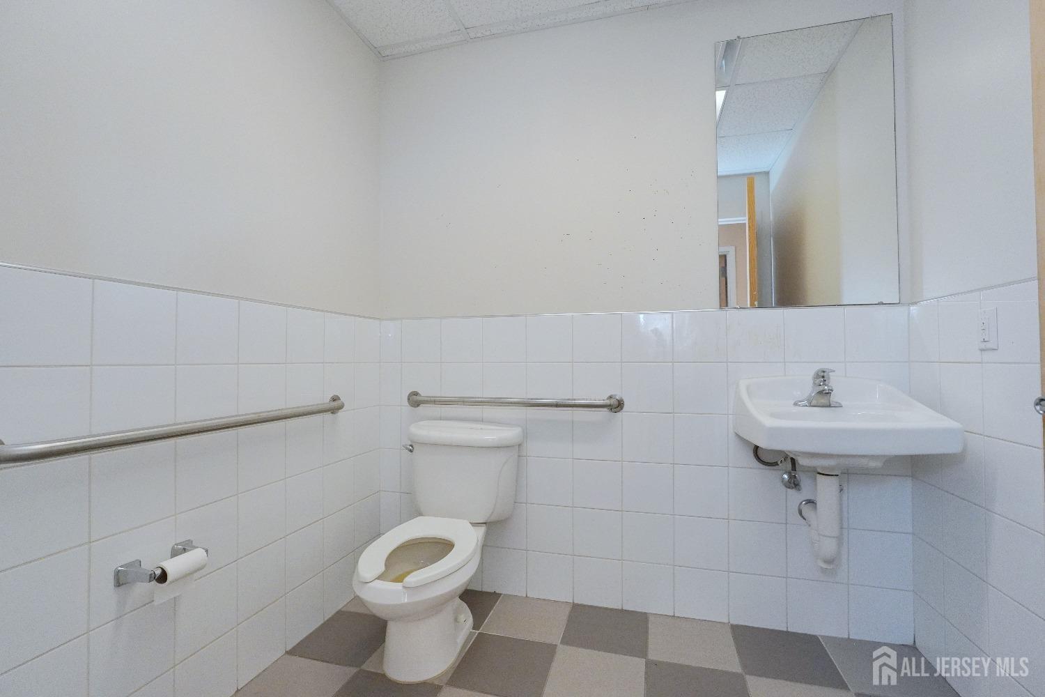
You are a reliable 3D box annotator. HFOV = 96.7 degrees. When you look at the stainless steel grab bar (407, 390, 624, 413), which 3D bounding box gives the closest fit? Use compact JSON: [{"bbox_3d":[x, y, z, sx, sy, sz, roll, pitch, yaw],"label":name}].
[{"bbox_3d":[-0.068,0.231,1.993,0.985,0.077,0.085,0,-1,15],"label":"stainless steel grab bar"}]

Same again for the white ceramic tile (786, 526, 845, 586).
[{"bbox_3d":[1.103,0.767,1.741,0.200,0.201,0.010,0,-1,15],"label":"white ceramic tile"}]

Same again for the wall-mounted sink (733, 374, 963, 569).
[{"bbox_3d":[1.004,0.400,1.528,0.510,0.605,0.450,0,-1,15],"label":"wall-mounted sink"}]

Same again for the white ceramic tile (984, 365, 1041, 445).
[{"bbox_3d":[1.277,0.143,1.210,0.010,0.201,0.200,0,-1,15],"label":"white ceramic tile"}]

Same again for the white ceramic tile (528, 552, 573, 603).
[{"bbox_3d":[0.120,0.972,1.984,0.199,0.193,0.010,-1,-1,15],"label":"white ceramic tile"}]

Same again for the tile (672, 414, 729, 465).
[{"bbox_3d":[0.709,0.362,1.854,0.200,0.201,0.010,0,-1,15],"label":"tile"}]

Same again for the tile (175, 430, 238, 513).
[{"bbox_3d":[-0.921,0.353,1.361,0.009,0.201,0.200,0,-1,15],"label":"tile"}]

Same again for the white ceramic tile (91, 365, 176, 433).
[{"bbox_3d":[-0.975,0.147,1.170,0.010,0.201,0.200,0,-1,15],"label":"white ceramic tile"}]

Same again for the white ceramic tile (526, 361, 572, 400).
[{"bbox_3d":[0.119,0.162,2.005,0.200,0.201,0.009,0,-1,15],"label":"white ceramic tile"}]

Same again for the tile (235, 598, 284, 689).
[{"bbox_3d":[-0.864,0.965,1.539,0.010,0.200,0.200,-1,-1,15],"label":"tile"}]

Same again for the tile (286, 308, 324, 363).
[{"bbox_3d":[-0.813,-0.043,1.741,0.010,0.200,0.199,0,-1,16],"label":"tile"}]

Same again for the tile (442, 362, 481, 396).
[{"bbox_3d":[-0.274,0.166,2.106,0.200,0.200,0.010,-1,-1,15],"label":"tile"}]

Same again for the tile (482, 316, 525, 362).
[{"bbox_3d":[-0.077,-0.039,2.061,0.199,0.200,0.010,-1,-1,15],"label":"tile"}]

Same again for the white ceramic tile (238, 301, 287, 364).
[{"bbox_3d":[-0.871,-0.049,1.565,0.010,0.200,0.200,0,-1,15],"label":"white ceramic tile"}]

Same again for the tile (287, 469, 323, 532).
[{"bbox_3d":[-0.811,0.563,1.731,0.010,0.200,0.199,0,-1,16],"label":"tile"}]

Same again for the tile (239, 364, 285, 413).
[{"bbox_3d":[-0.869,0.154,1.562,0.010,0.200,0.199,-1,-1,15],"label":"tile"}]

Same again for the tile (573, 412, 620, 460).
[{"bbox_3d":[0.314,0.364,1.947,0.199,0.200,0.010,-1,-1,15],"label":"tile"}]

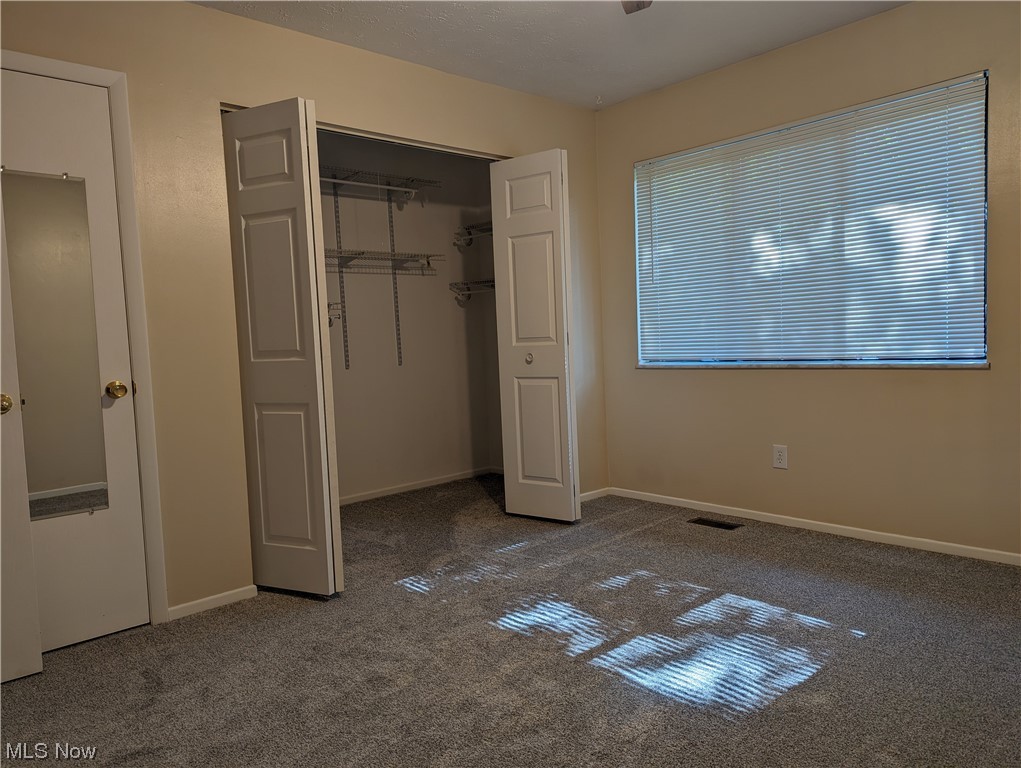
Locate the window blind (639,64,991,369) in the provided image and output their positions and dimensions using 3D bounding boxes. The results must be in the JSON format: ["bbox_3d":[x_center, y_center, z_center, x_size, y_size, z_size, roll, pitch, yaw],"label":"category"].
[{"bbox_3d":[1.408,-0.719,3.691,0.060,1.211,1.843,-6,5,-42],"label":"window blind"}]

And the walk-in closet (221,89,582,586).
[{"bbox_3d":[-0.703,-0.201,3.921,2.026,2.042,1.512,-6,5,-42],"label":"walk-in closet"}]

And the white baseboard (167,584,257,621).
[{"bbox_3d":[-1.202,0.889,2.880,0.355,0.049,0.014,-6,5,-42],"label":"white baseboard"}]

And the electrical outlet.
[{"bbox_3d":[1.429,0.388,3.757,0.010,0.121,0.076,-6,5,-42],"label":"electrical outlet"}]

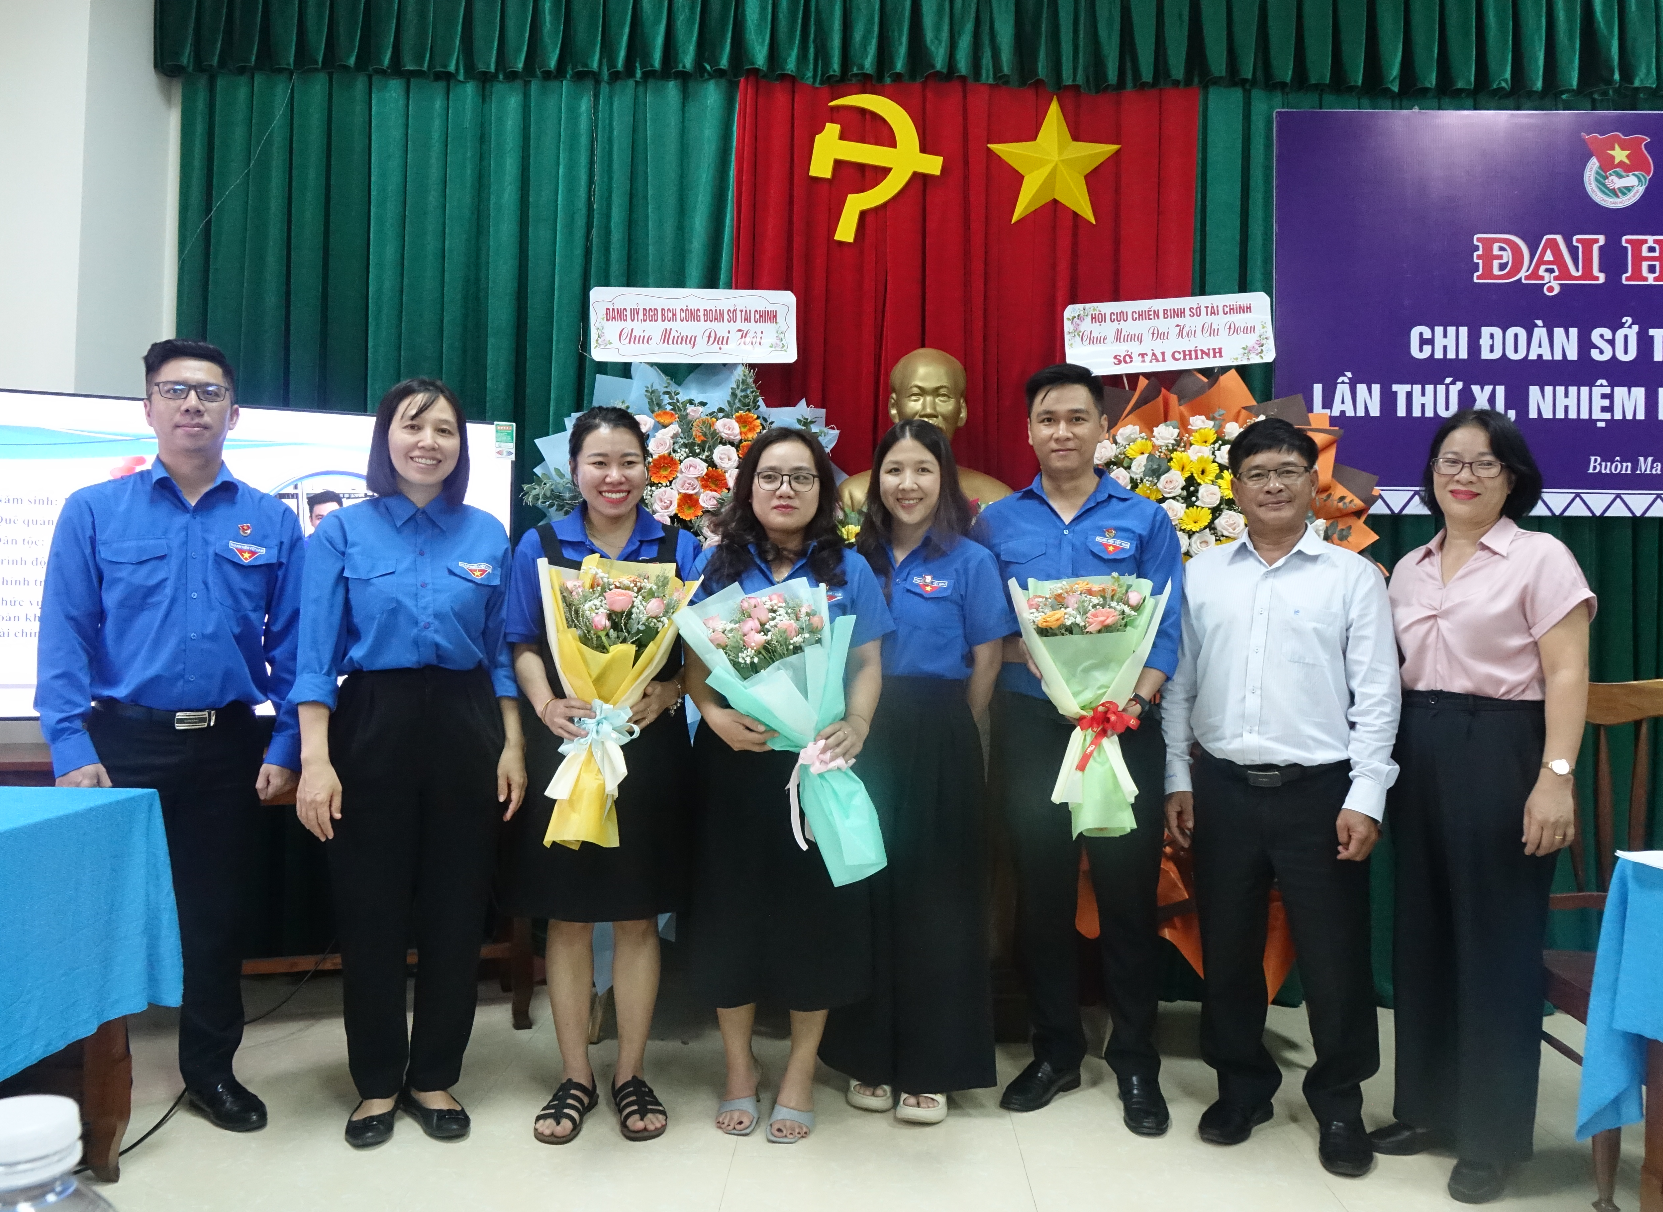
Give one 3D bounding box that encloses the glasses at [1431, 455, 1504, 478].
[{"bbox_3d":[1.340,-0.283,2.660,0.138,0.043,0.140,2,-4,27],"label":"glasses"}]

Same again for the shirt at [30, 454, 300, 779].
[{"bbox_3d":[-1.465,0.025,2.820,0.540,0.700,0.270,2,-2,-27],"label":"shirt"}]

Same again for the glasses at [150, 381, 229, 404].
[{"bbox_3d":[-1.420,-0.462,2.810,0.143,0.046,0.140,6,-4,-27],"label":"glasses"}]

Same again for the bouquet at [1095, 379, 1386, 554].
[{"bbox_3d":[1.075,-0.315,3.420,0.800,0.620,0.320,0,-2,6],"label":"bouquet"}]

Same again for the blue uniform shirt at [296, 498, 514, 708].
[{"bbox_3d":[-0.930,0.000,2.760,0.460,0.490,0.260,1,-2,-22],"label":"blue uniform shirt"}]

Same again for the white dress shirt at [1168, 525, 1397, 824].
[{"bbox_3d":[0.994,0.144,2.790,0.510,0.630,0.270,1,-1,20],"label":"white dress shirt"}]

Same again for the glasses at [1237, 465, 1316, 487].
[{"bbox_3d":[0.955,-0.280,2.730,0.147,0.043,0.140,-6,-1,19],"label":"glasses"}]

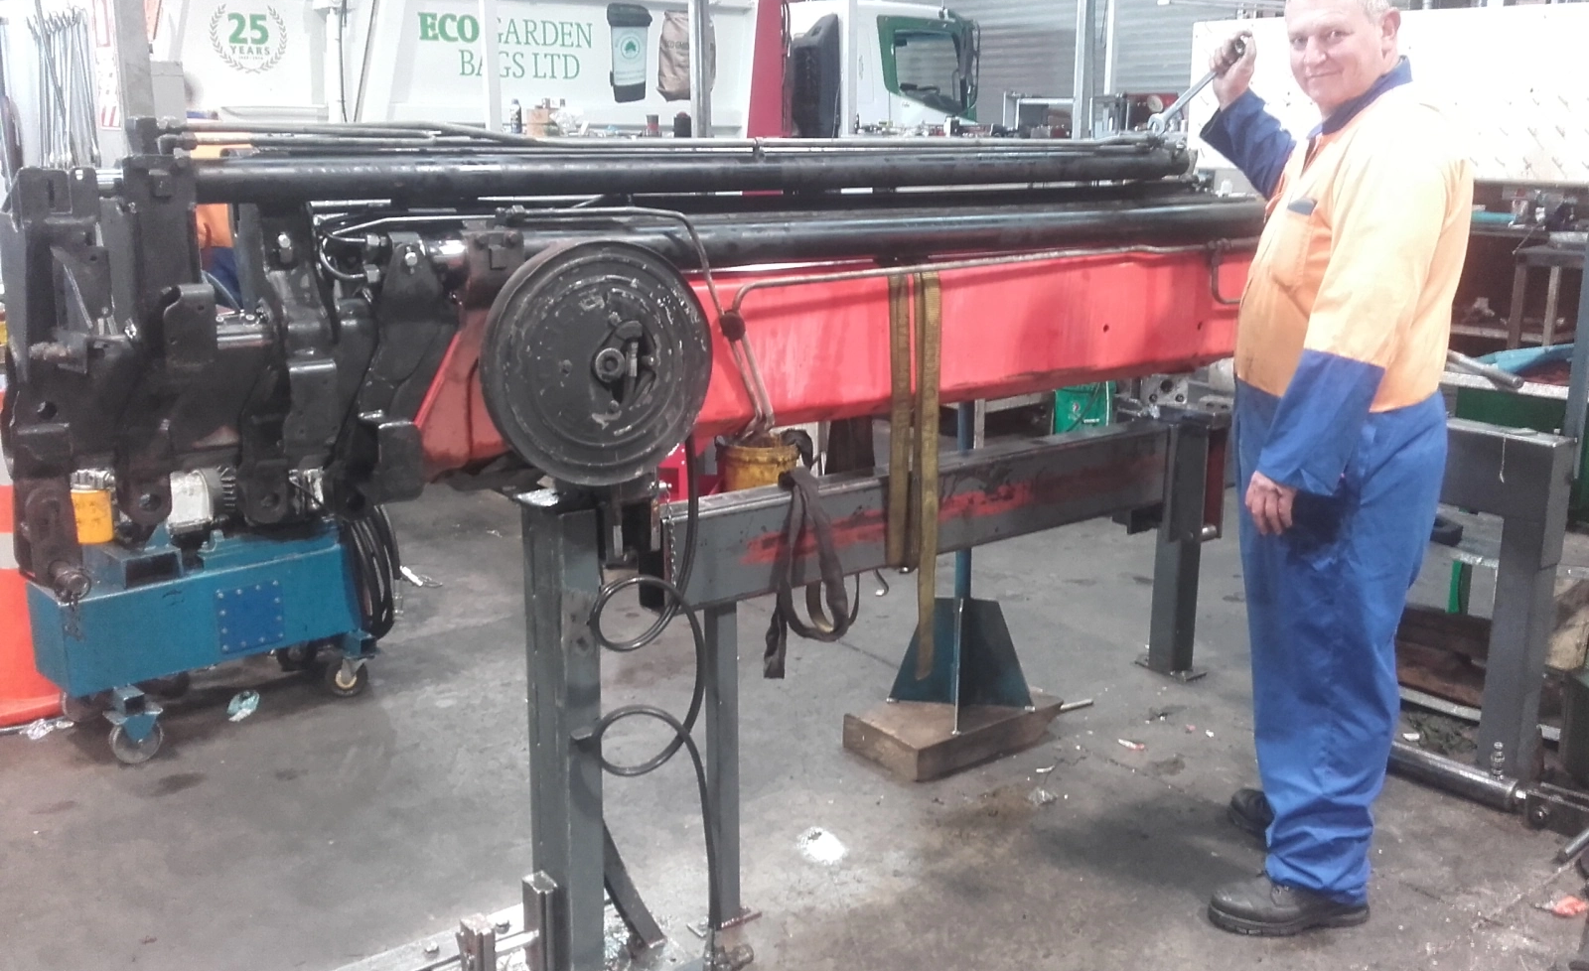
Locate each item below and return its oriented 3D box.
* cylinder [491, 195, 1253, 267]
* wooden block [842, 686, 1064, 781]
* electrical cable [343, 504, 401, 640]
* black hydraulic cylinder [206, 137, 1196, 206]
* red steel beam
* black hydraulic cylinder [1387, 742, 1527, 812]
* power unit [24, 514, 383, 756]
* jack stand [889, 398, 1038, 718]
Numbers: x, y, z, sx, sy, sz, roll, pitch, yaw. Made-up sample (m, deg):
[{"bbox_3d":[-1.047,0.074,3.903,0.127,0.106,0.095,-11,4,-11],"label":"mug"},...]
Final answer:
[{"bbox_3d":[0.486,-0.618,3.409,2.792,0.100,0.100,-11,17,-40],"label":"cylinder"},{"bbox_3d":[0.403,0.603,3.606,0.500,0.080,0.270,-10,16,-37],"label":"wooden block"},{"bbox_3d":[-1.181,0.255,4.015,0.090,0.340,0.220,-11,17,-40],"label":"electrical cable"},{"bbox_3d":[0.094,-0.767,3.474,3.046,0.120,0.110,-11,17,-40],"label":"black hydraulic cylinder"},{"bbox_3d":[0.347,-0.365,3.342,2.746,0.315,0.200,-11,17,-40],"label":"red steel beam"},{"bbox_3d":[1.474,0.660,3.347,0.080,0.090,0.450,-11,17,-40],"label":"black hydraulic cylinder"},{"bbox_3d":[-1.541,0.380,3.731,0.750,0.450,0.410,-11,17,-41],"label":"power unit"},{"bbox_3d":[0.424,0.169,3.533,0.360,0.800,0.360,2,13,8],"label":"jack stand"}]

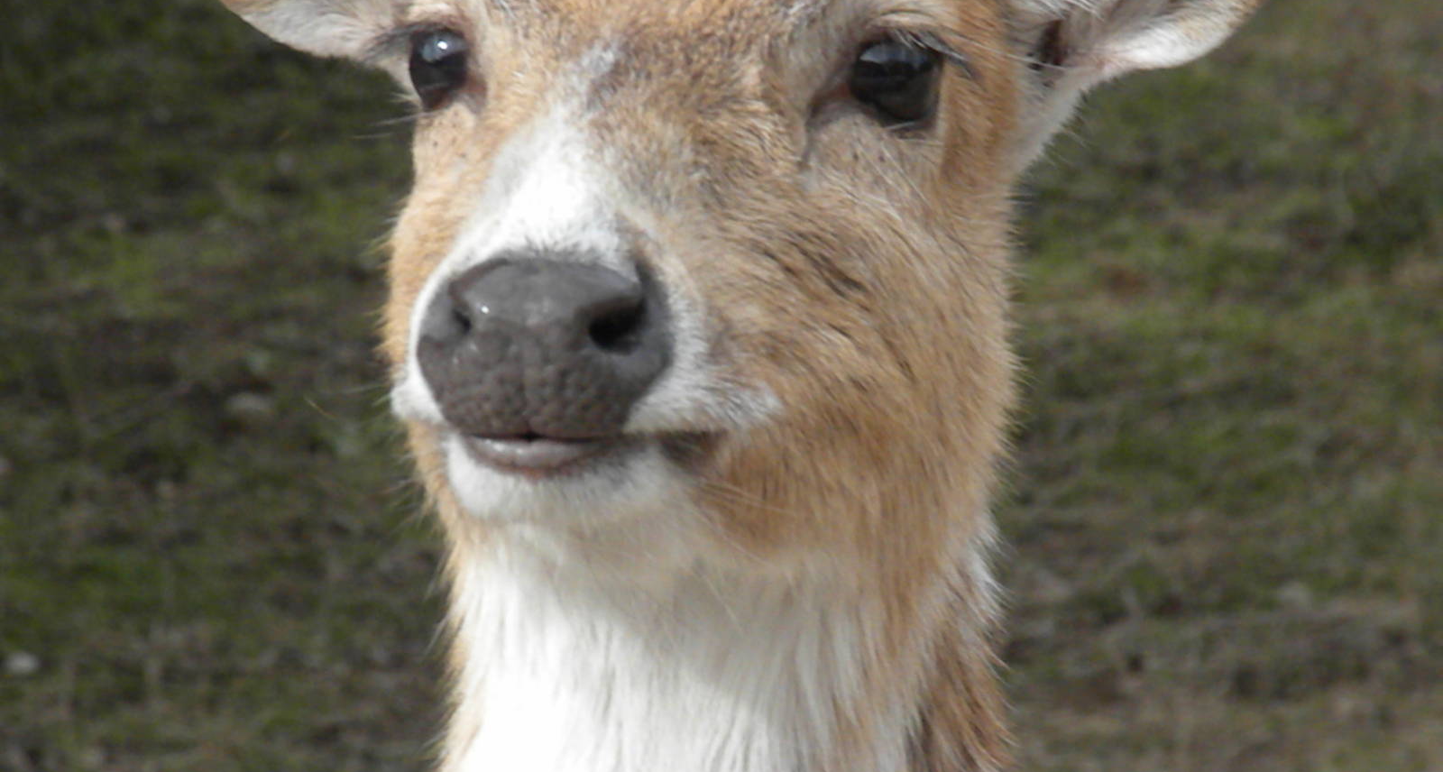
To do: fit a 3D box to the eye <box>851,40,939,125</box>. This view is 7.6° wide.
[{"bbox_3d":[0.044,-0.077,2.760,0.026,0.024,0.017,-5,8,-34],"label":"eye"}]

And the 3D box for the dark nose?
[{"bbox_3d":[-0.043,-0.009,2.650,0.059,0.044,0.035,2,7,18],"label":"dark nose"}]

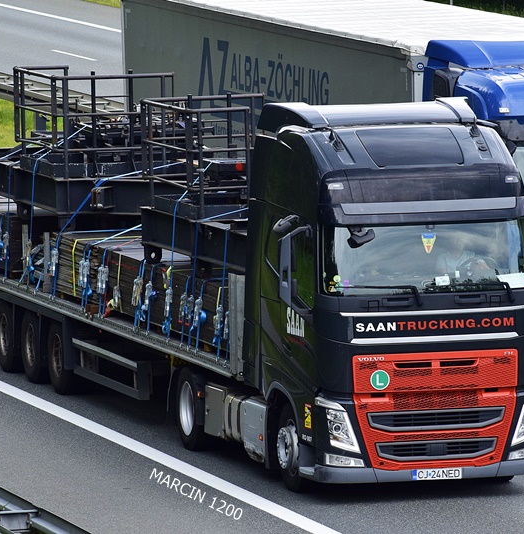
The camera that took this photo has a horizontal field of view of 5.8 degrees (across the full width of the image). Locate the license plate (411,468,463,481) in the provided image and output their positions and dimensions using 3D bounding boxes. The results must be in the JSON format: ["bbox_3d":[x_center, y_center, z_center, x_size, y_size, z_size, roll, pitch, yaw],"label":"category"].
[{"bbox_3d":[1.791,2.113,52.498,0.520,0.112,0.020,-2,6,-17],"label":"license plate"}]

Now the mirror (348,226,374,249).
[{"bbox_3d":[0.990,-0.302,52.260,0.250,0.210,0.180,-2,6,-17],"label":"mirror"}]

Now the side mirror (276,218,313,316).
[{"bbox_3d":[0.331,0.038,52.412,0.290,0.920,0.310,-2,6,-17],"label":"side mirror"}]

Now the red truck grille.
[{"bbox_3d":[1.778,1.454,52.456,1.760,1.180,0.180,-2,6,-17],"label":"red truck grille"}]

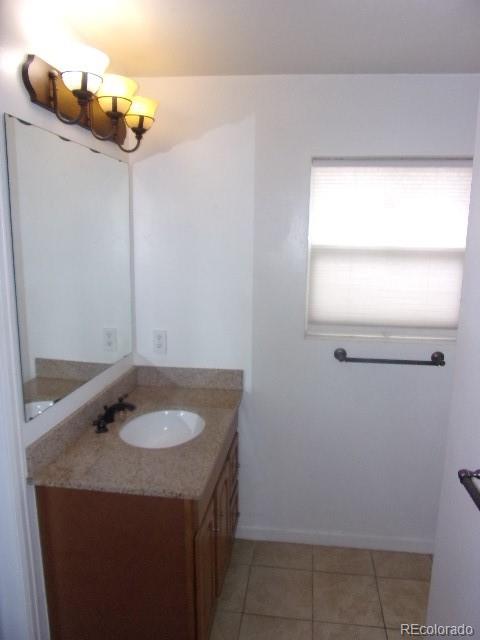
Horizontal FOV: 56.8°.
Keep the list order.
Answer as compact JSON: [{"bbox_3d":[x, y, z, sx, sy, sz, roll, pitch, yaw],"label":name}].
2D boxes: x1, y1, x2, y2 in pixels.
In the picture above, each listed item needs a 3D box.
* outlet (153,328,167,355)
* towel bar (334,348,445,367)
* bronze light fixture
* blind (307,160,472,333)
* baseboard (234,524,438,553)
[{"bbox_3d":[-0.411,0.118,2.296,0.070,0.121,0.011,2,10,7],"label":"outlet"},{"bbox_3d":[0.721,0.183,2.119,0.515,0.054,0.075,2,10,7],"label":"towel bar"},{"bbox_3d":[-0.486,-0.792,1.668,0.235,0.242,0.755,2,10,7],"label":"bronze light fixture"},{"bbox_3d":[0.693,-0.319,2.082,0.734,0.848,0.080,2,10,7],"label":"blind"},{"bbox_3d":[0.520,1.173,2.365,1.082,0.080,0.019,2,10,7],"label":"baseboard"}]

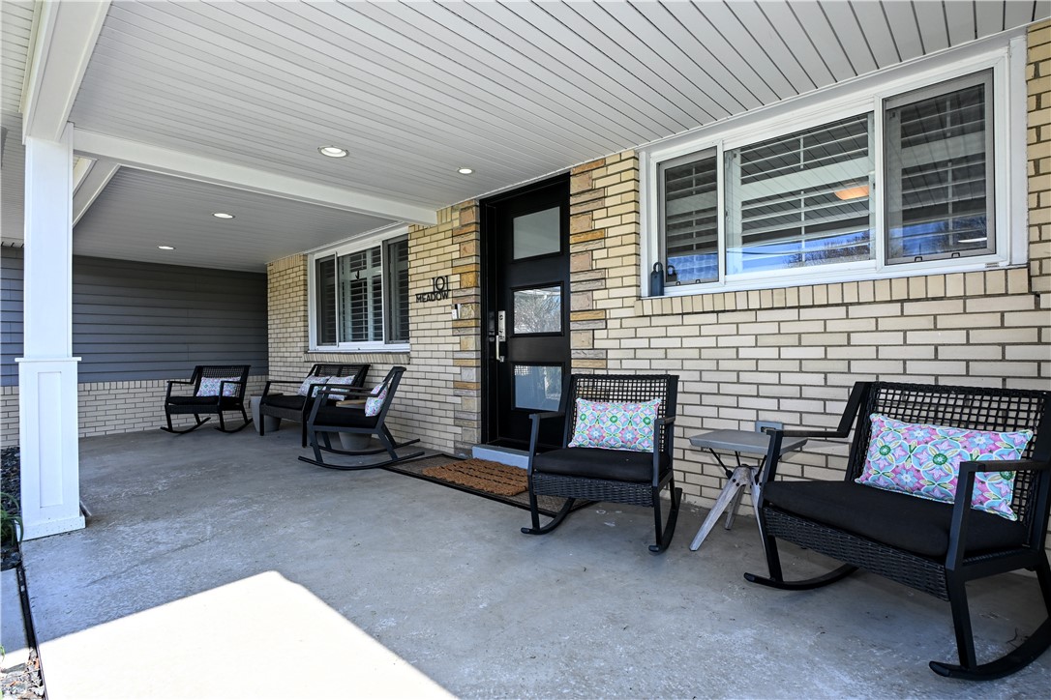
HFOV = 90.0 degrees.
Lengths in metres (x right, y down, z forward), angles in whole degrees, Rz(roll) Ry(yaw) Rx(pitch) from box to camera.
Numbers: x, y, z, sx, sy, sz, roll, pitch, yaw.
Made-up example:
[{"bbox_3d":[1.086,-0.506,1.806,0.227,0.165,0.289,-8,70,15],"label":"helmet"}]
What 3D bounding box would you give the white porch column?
[{"bbox_3d":[-2.619,-0.117,2.885,0.265,2.198,0.265,-1,0,44],"label":"white porch column"}]

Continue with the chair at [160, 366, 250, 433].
[{"bbox_3d":[-3.797,0.600,6.354,0.655,0.798,0.971,-1,0,-3],"label":"chair"}]

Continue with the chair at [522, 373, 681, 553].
[{"bbox_3d":[0.441,0.545,2.729,0.655,0.798,0.971,-1,0,22],"label":"chair"}]

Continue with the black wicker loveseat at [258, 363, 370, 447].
[{"bbox_3d":[-2.401,0.578,5.875,1.202,0.798,0.697,-1,0,43],"label":"black wicker loveseat"}]

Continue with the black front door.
[{"bbox_3d":[0.024,-0.250,4.278,0.970,2.100,0.110,-1,0,44],"label":"black front door"}]

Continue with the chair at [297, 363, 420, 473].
[{"bbox_3d":[-1.375,0.569,4.505,0.971,0.798,0.655,-1,0,-15],"label":"chair"}]

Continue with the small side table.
[{"bbox_3d":[1.054,0.680,2.507,0.410,0.514,0.400,-1,0,44],"label":"small side table"}]

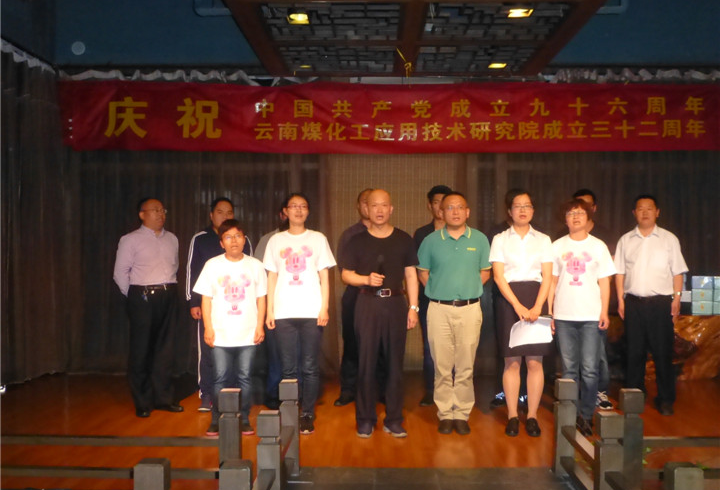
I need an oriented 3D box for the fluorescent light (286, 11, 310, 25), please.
[{"bbox_3d":[-0.446,-1.620,5.800,0.155,0.060,0.160,0,0,1],"label":"fluorescent light"}]

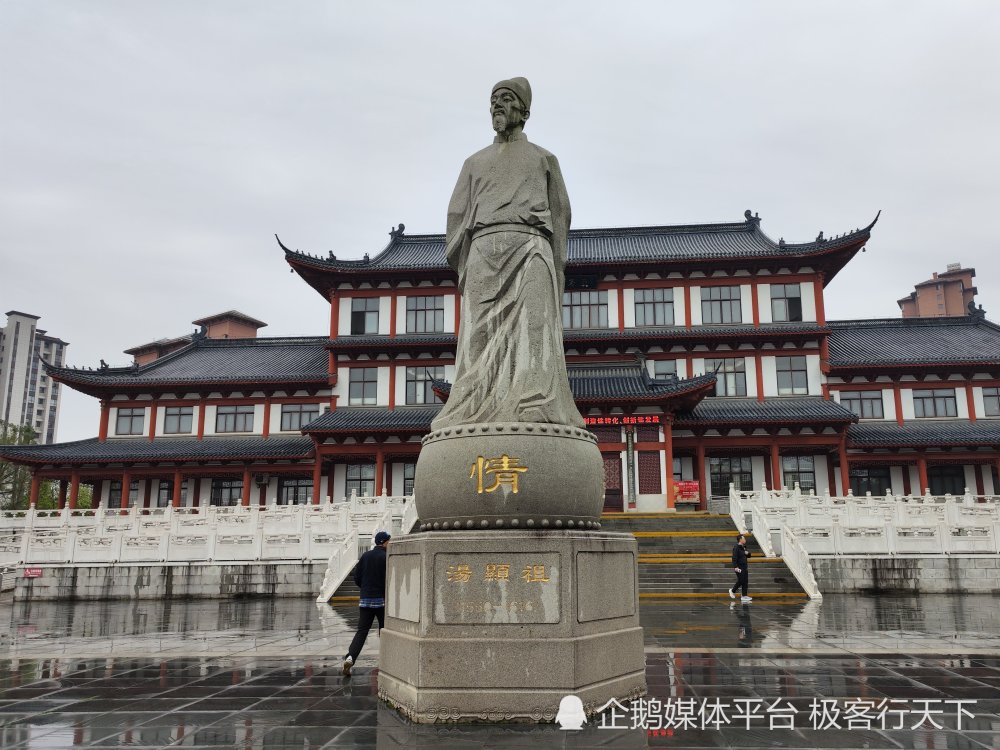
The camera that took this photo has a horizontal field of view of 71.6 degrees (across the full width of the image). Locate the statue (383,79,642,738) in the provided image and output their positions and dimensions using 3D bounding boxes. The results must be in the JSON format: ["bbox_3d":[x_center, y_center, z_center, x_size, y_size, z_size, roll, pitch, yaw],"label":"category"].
[{"bbox_3d":[0.094,-0.202,8.462,2.900,7.600,2.600,-2,-13,6],"label":"statue"}]

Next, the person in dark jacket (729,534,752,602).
[{"bbox_3d":[6.351,5.099,18.419,0.580,1.700,0.480,-3,-13,10],"label":"person in dark jacket"}]

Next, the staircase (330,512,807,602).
[{"bbox_3d":[2.274,5.783,23.089,13.000,2.500,9.300,-1,-13,4],"label":"staircase"}]

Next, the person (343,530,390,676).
[{"bbox_3d":[-1.608,2.957,9.069,0.580,1.730,0.720,-7,-15,26],"label":"person"}]

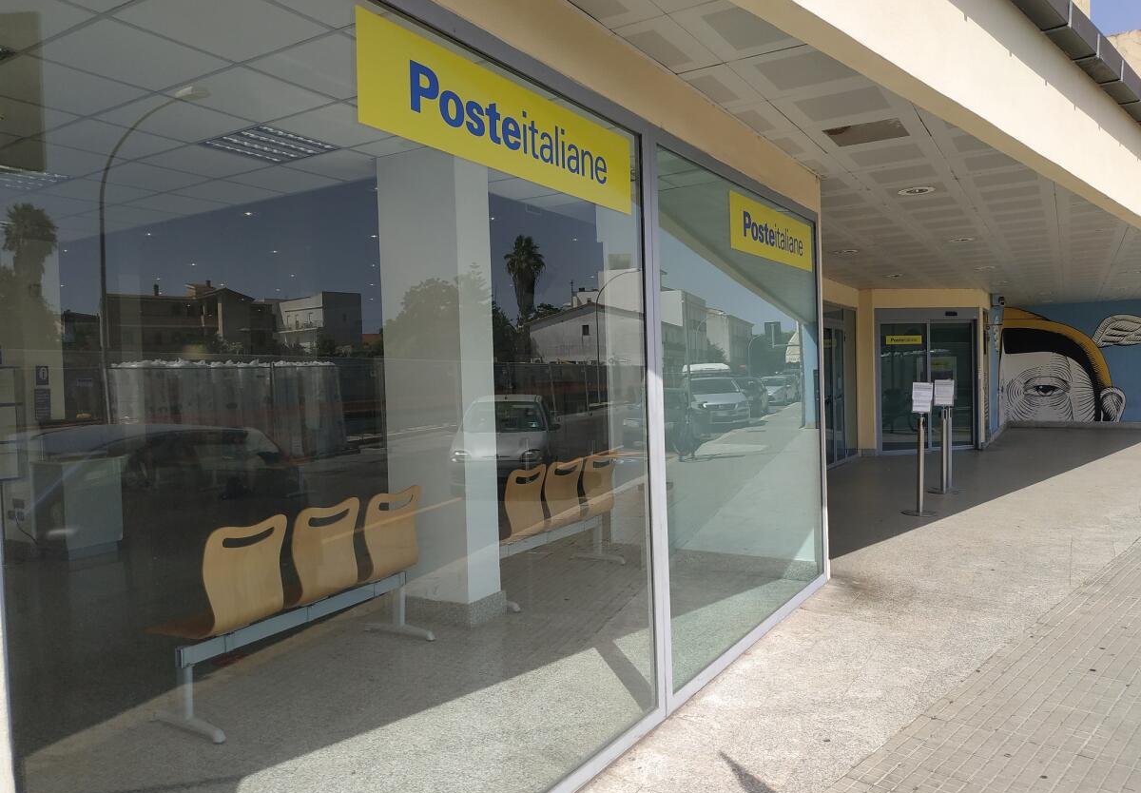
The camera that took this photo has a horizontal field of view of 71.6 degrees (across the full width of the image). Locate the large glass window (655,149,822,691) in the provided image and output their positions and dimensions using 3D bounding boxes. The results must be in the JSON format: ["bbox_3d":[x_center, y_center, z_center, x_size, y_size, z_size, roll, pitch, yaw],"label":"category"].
[{"bbox_3d":[1.088,0.065,4.614,0.070,2.524,2.484,-1,2,33],"label":"large glass window"}]

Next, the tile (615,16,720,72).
[{"bbox_3d":[0.428,-1.499,3.368,0.240,0.020,0.600,0,2,32],"label":"tile"}]

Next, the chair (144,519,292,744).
[{"bbox_3d":[-1.533,0.989,3.558,0.540,0.840,0.470,0,2,29],"label":"chair"}]

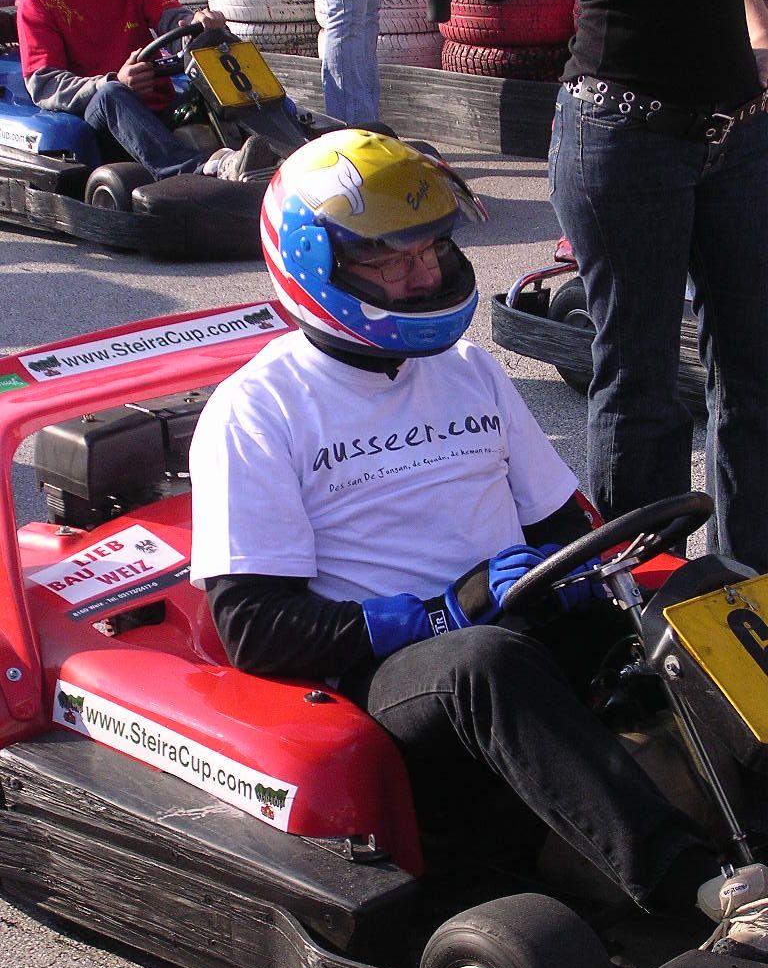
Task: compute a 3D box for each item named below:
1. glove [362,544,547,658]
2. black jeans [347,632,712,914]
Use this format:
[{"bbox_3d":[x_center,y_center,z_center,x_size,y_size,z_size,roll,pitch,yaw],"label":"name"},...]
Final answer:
[{"bbox_3d":[0.102,0.160,4.019,0.230,0.115,0.110,-15,14,2],"label":"glove"},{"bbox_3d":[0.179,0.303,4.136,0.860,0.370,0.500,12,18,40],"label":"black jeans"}]

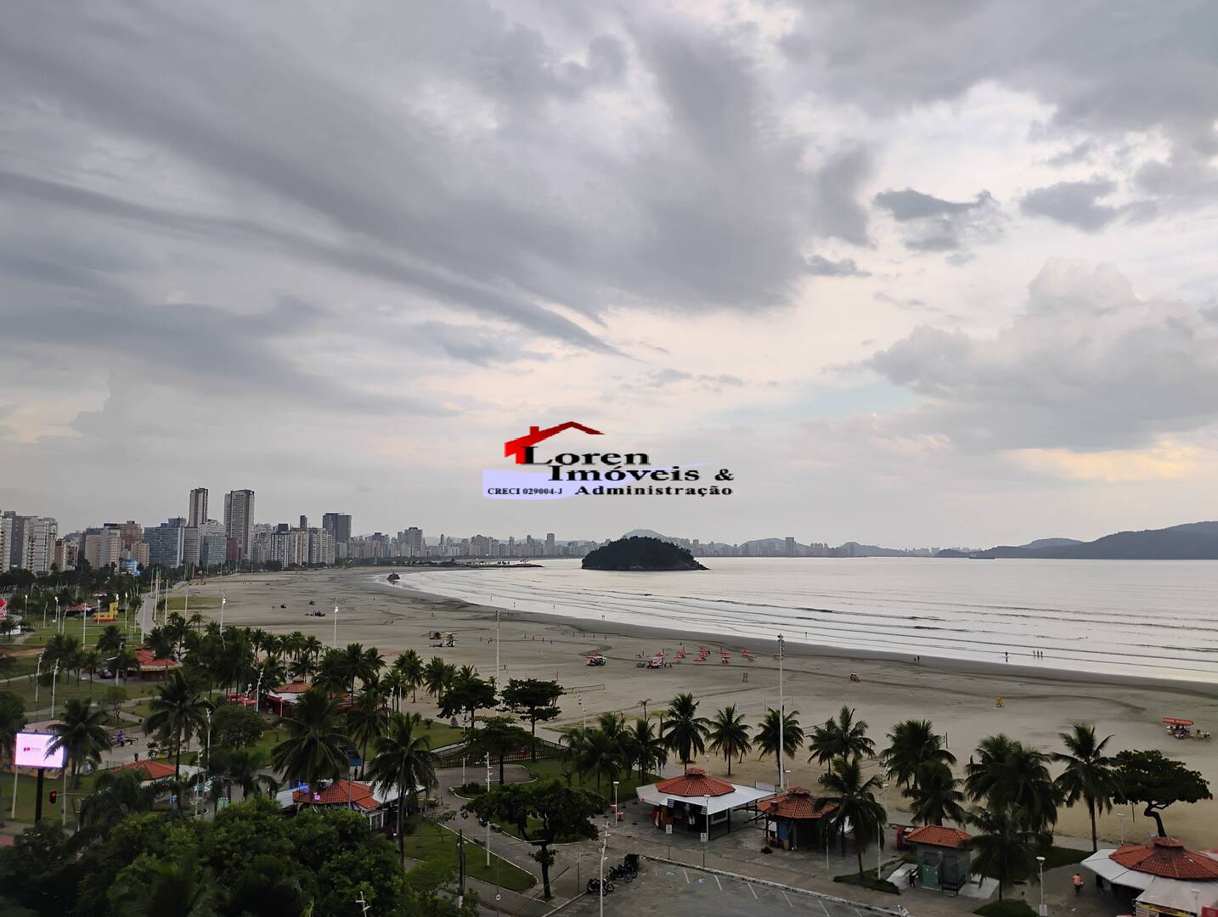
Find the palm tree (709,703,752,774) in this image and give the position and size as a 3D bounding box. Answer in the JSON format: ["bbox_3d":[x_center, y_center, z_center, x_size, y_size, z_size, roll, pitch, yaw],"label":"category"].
[{"bbox_3d":[15.206,35.350,123.988,5.750,8.710,5.750,0,-5,0],"label":"palm tree"}]

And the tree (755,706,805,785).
[{"bbox_3d":[19.362,32.801,111.845,5.501,8.802,5.501,-1,-5,10],"label":"tree"}]

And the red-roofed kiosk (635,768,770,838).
[{"bbox_3d":[9.250,35.391,105.000,12.600,5.000,11.400,-4,-7,39],"label":"red-roofed kiosk"}]

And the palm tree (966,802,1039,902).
[{"bbox_3d":[30.560,30.820,77.040,5.430,7.410,5.430,-2,-6,21],"label":"palm tree"}]

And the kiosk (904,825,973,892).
[{"bbox_3d":[26.720,31.900,79.038,4.400,4.400,3.900,-4,-7,37],"label":"kiosk"}]

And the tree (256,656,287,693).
[{"bbox_3d":[-63.310,40.800,184.760,5.890,7.540,5.890,0,-5,0],"label":"tree"}]

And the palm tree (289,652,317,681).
[{"bbox_3d":[-59.830,41.610,193.050,5.400,6.960,5.400,2,-6,-17],"label":"palm tree"}]

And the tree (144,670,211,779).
[{"bbox_3d":[-44.770,29.440,103.120,6.980,14.400,6.980,3,-6,-23],"label":"tree"}]

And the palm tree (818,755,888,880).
[{"bbox_3d":[19.999,29.364,81.004,5.781,9.824,5.781,-1,-6,13],"label":"palm tree"}]

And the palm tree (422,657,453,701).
[{"bbox_3d":[-31.486,40.613,180.205,5.830,8.970,5.830,0,-5,0],"label":"palm tree"}]

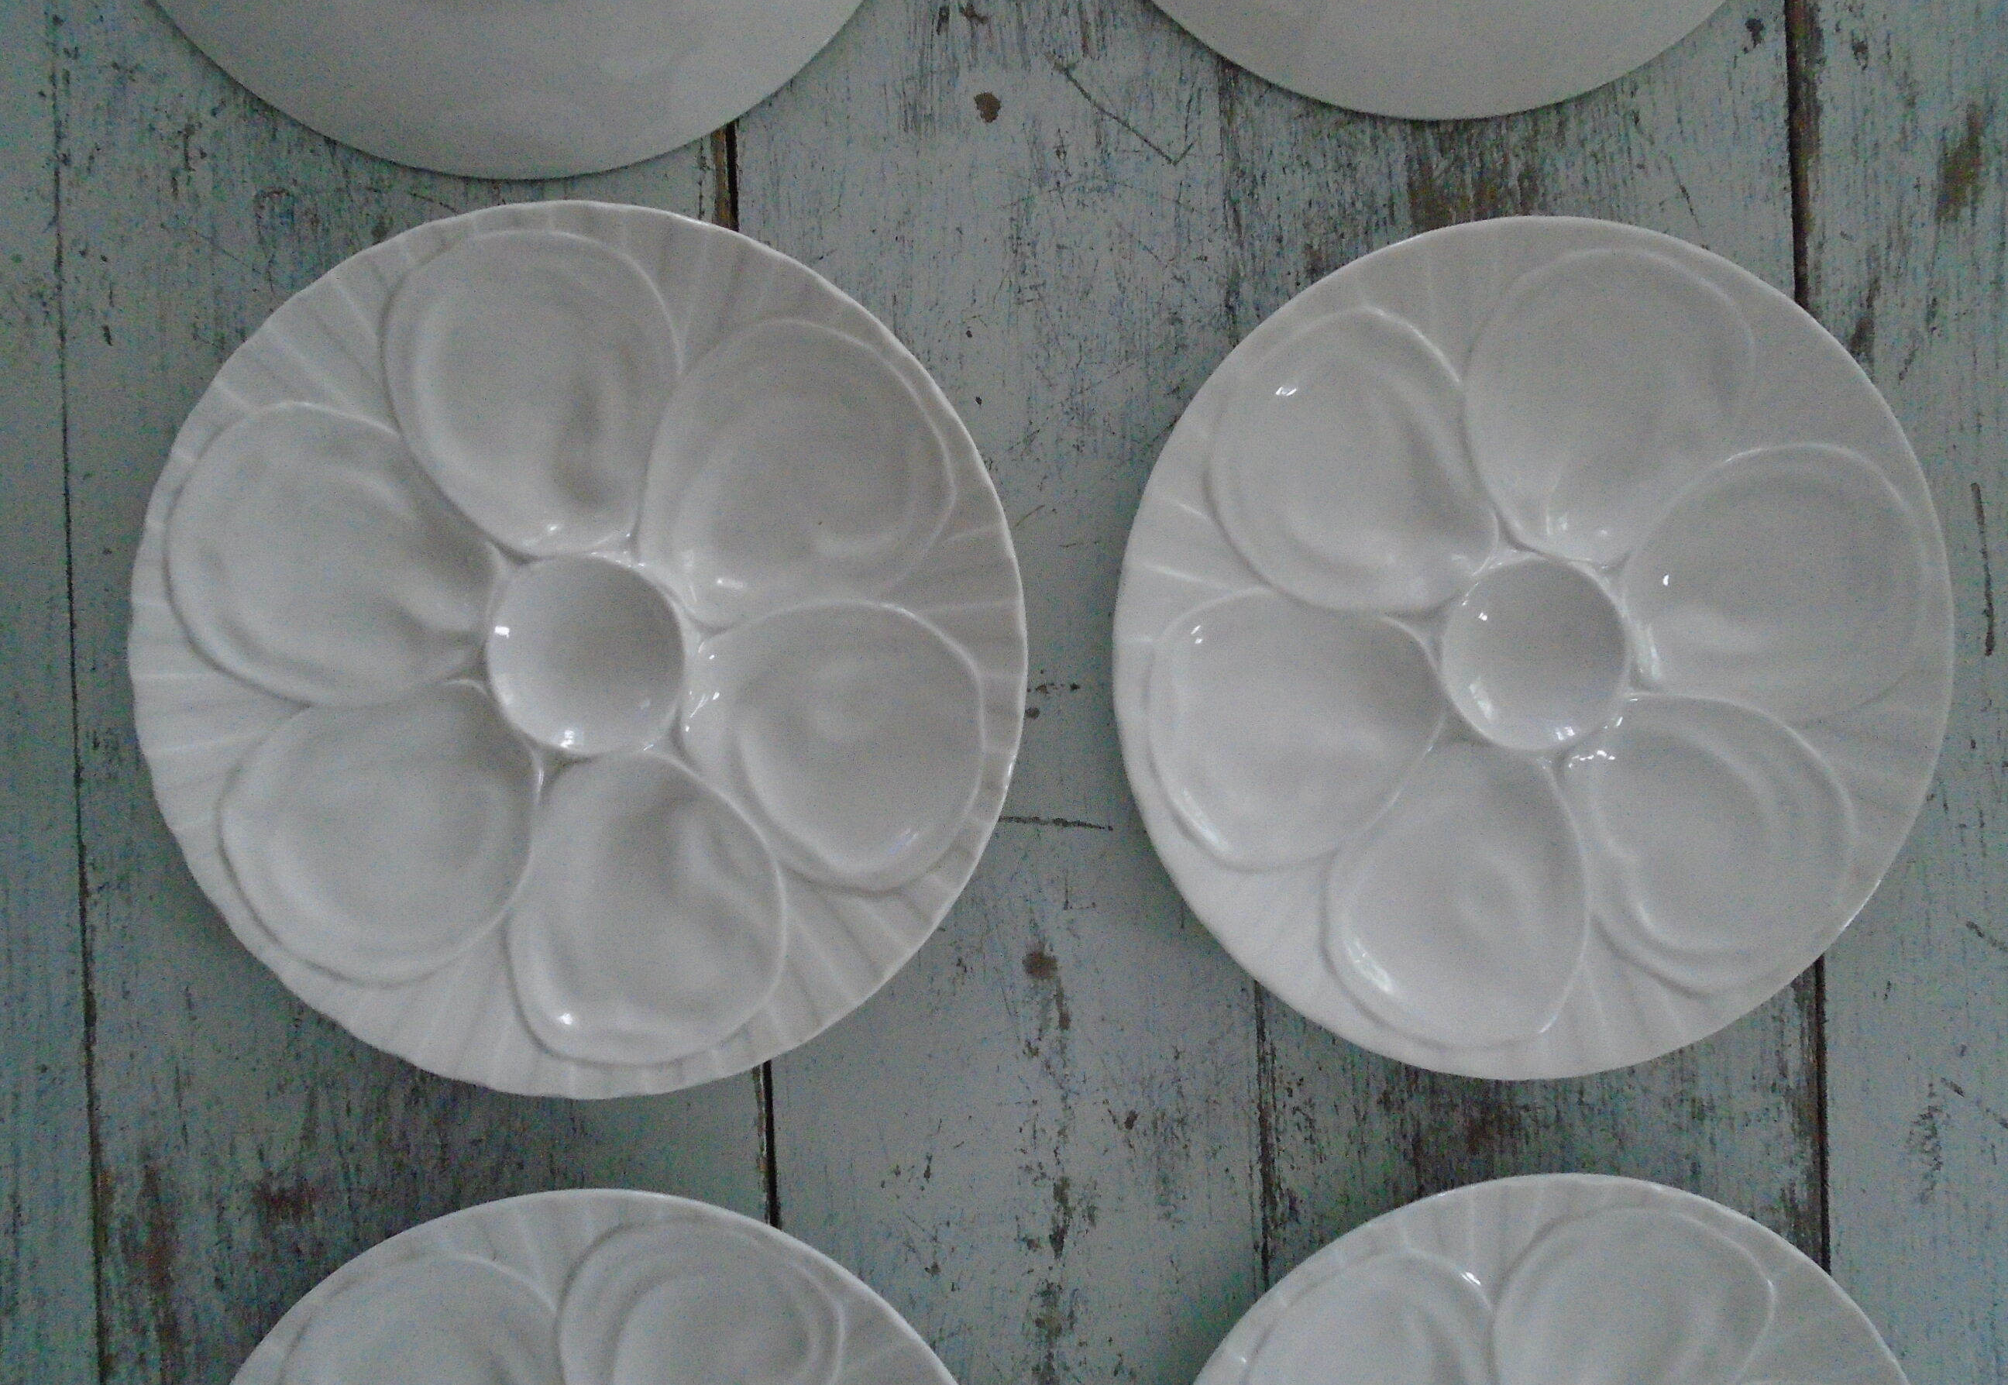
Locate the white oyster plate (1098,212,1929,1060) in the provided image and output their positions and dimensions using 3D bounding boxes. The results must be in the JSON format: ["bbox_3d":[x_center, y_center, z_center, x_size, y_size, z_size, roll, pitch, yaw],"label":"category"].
[{"bbox_3d":[0.152,-0.011,0.441,0.245,0.026,0.245,0,94,-3],"label":"white oyster plate"}]

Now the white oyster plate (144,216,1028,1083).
[{"bbox_3d":[-0.116,-0.010,0.426,0.245,0.026,0.245,0,94,-3],"label":"white oyster plate"}]

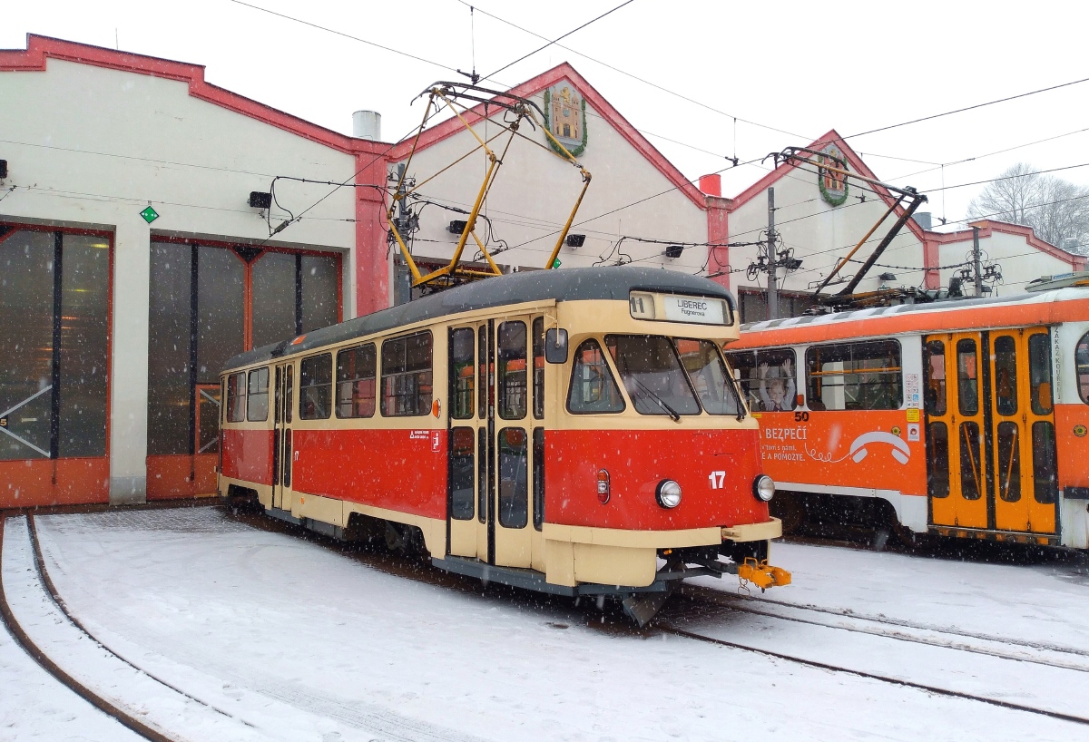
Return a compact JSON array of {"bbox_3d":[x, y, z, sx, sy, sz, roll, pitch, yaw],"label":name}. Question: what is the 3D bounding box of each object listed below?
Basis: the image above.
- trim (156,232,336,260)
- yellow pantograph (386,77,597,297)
[{"bbox_3d":[-6.821,-2.851,18.800,4.250,0.180,0.130,1,-4,-30],"label":"trim"},{"bbox_3d":[-0.811,-2.191,9.932,1.800,2.400,2.750,2,-4,-34],"label":"yellow pantograph"}]

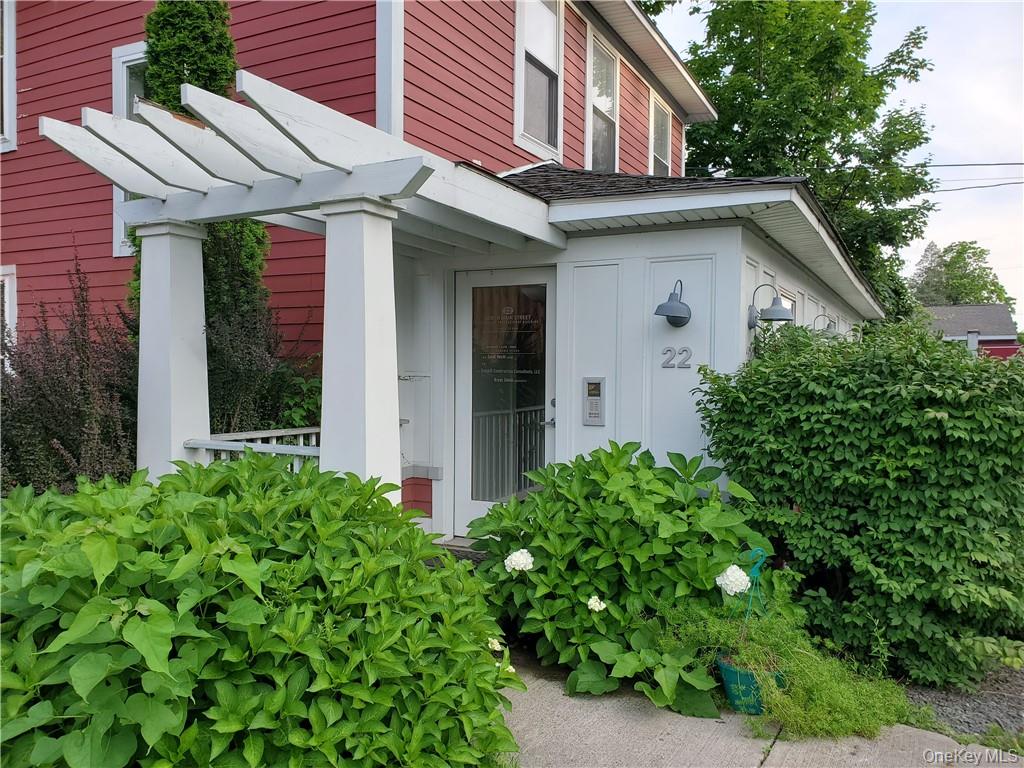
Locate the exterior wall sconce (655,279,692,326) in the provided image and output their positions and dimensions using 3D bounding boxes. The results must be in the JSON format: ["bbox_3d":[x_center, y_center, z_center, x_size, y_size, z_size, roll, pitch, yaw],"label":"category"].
[{"bbox_3d":[1.008,-0.504,4.808,0.225,0.295,0.270,2,2,28],"label":"exterior wall sconce"}]

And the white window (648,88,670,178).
[{"bbox_3d":[2.204,-3.358,11.636,0.120,1.798,1.163,2,2,27],"label":"white window"}]

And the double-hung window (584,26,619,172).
[{"bbox_3d":[1.081,-3.287,9.470,0.120,1.798,1.164,2,2,27],"label":"double-hung window"}]

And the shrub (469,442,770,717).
[{"bbox_3d":[0.605,0.873,4.200,1.500,1.100,1.350,2,2,28],"label":"shrub"}]

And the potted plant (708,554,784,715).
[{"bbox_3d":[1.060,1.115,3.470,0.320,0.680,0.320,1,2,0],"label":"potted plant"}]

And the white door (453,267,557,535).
[{"bbox_3d":[-0.045,0.171,5.686,0.930,2.050,0.070,2,2,28],"label":"white door"}]

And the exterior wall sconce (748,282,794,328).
[{"bbox_3d":[1.649,-0.491,4.883,0.280,0.290,0.235,2,2,28],"label":"exterior wall sconce"}]

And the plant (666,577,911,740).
[{"bbox_3d":[1.210,1.197,3.450,1.030,0.530,0.680,1,2,0],"label":"plant"}]

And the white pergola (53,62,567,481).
[{"bbox_3d":[-0.767,0.111,4.300,1.960,2.540,2.880,2,2,28],"label":"white pergola"}]

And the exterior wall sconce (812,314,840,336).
[{"bbox_3d":[3.189,-0.555,7.801,0.280,0.290,0.235,2,2,28],"label":"exterior wall sconce"}]

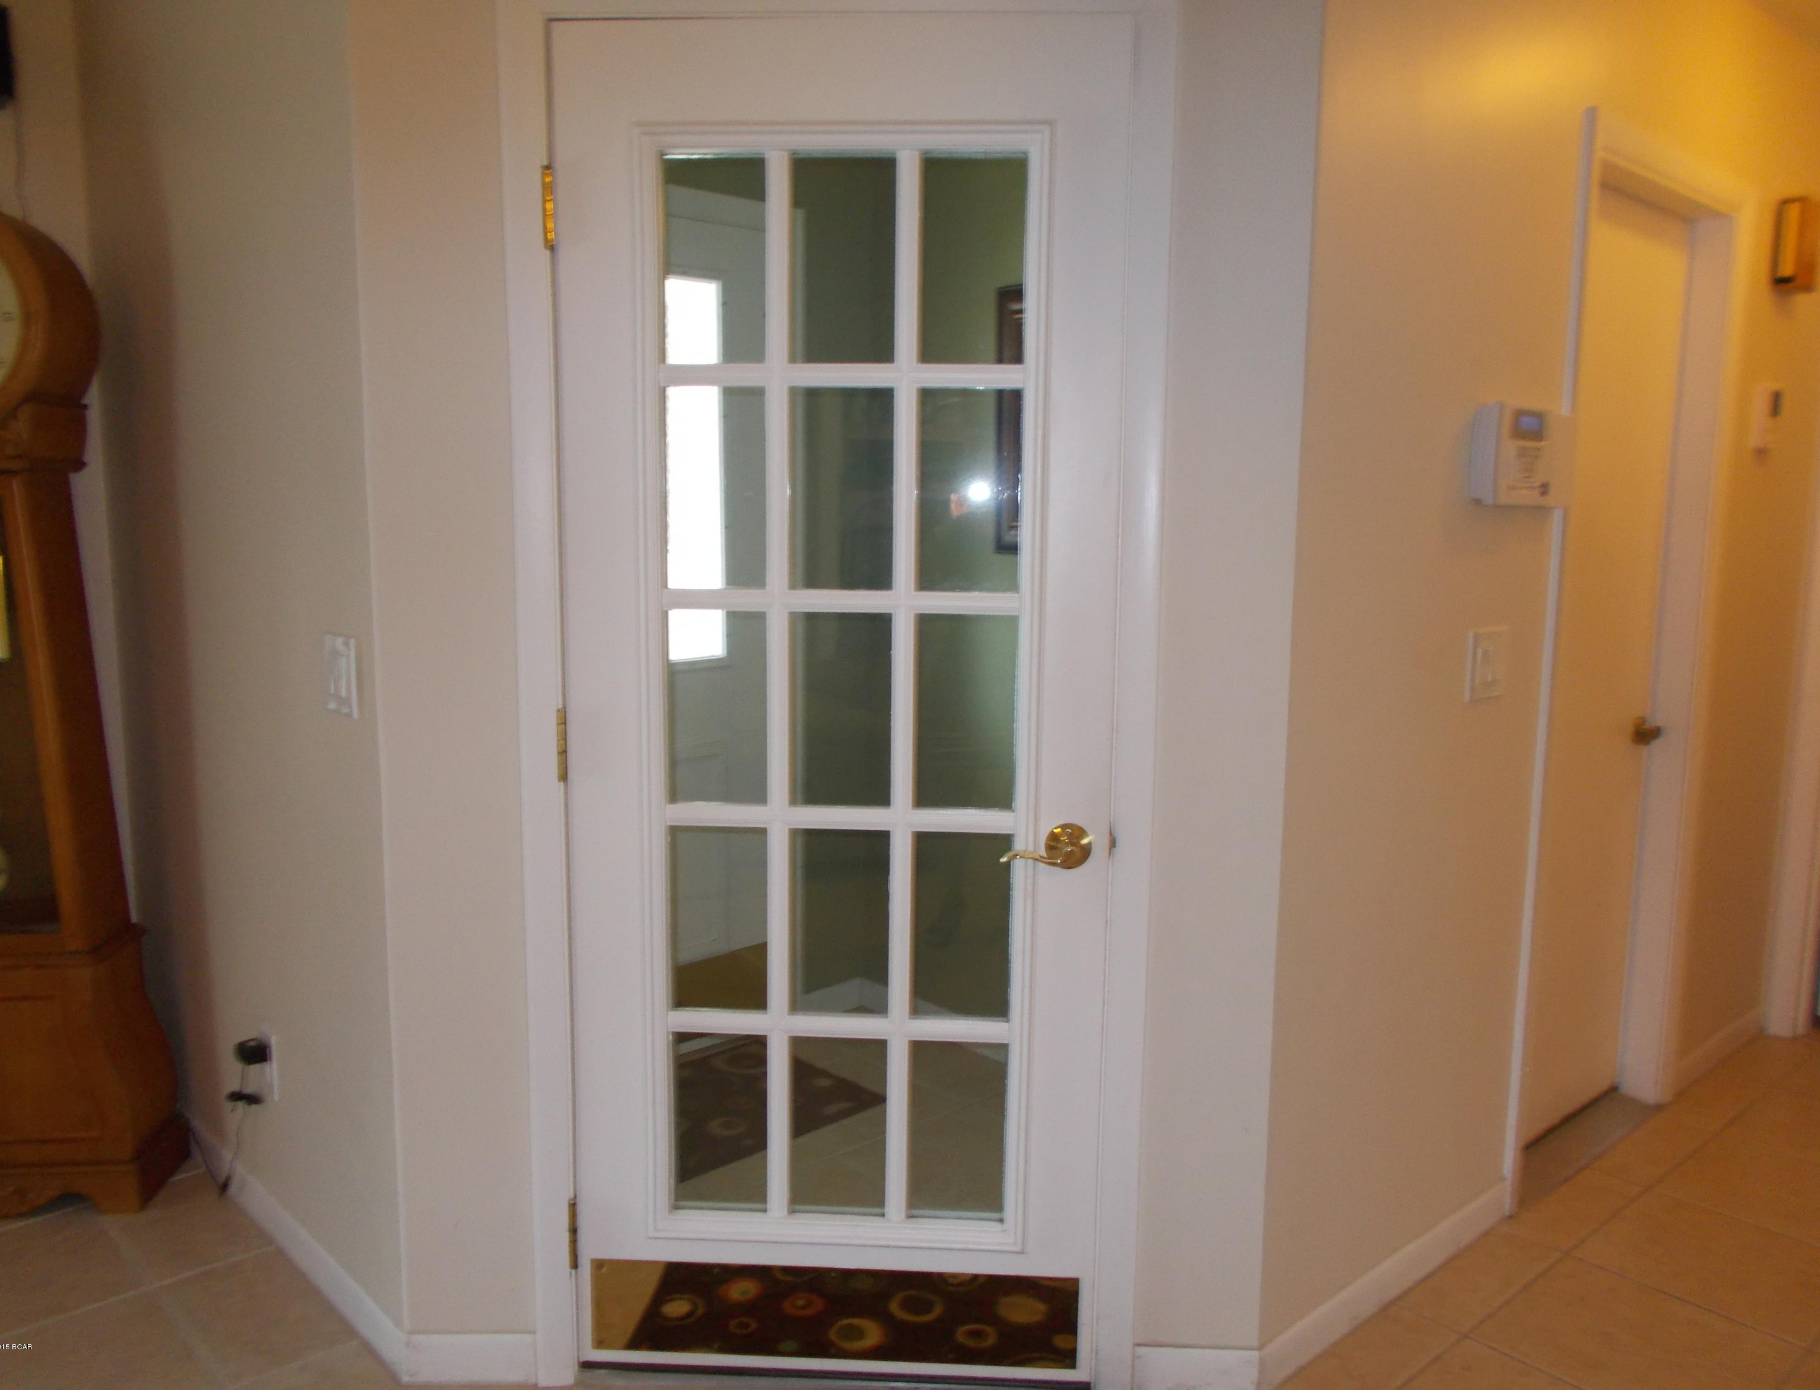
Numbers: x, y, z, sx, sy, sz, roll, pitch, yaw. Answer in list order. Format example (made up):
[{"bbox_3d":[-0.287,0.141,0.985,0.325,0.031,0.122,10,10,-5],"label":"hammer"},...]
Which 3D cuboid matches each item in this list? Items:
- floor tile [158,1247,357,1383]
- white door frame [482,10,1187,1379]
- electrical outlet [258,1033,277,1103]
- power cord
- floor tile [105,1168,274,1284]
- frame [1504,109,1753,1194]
[{"bbox_3d":[-1.135,1.068,2.401,0.203,0.012,0.393,-7,11,-44],"label":"floor tile"},{"bbox_3d":[-0.111,0.039,2.107,0.943,2.126,0.115,1,8,2],"label":"white door frame"},{"bbox_3d":[-1.165,0.666,2.528,0.012,0.120,0.076,-7,11,-44],"label":"electrical outlet"},{"bbox_3d":[-1.341,0.809,2.691,0.065,0.420,0.440,-7,11,-44],"label":"power cord"},{"bbox_3d":[-1.408,1.027,2.688,0.208,0.012,0.402,-7,11,-44],"label":"floor tile"},{"bbox_3d":[1.481,-0.047,2.957,0.881,2.105,0.138,-6,10,-42],"label":"frame"}]

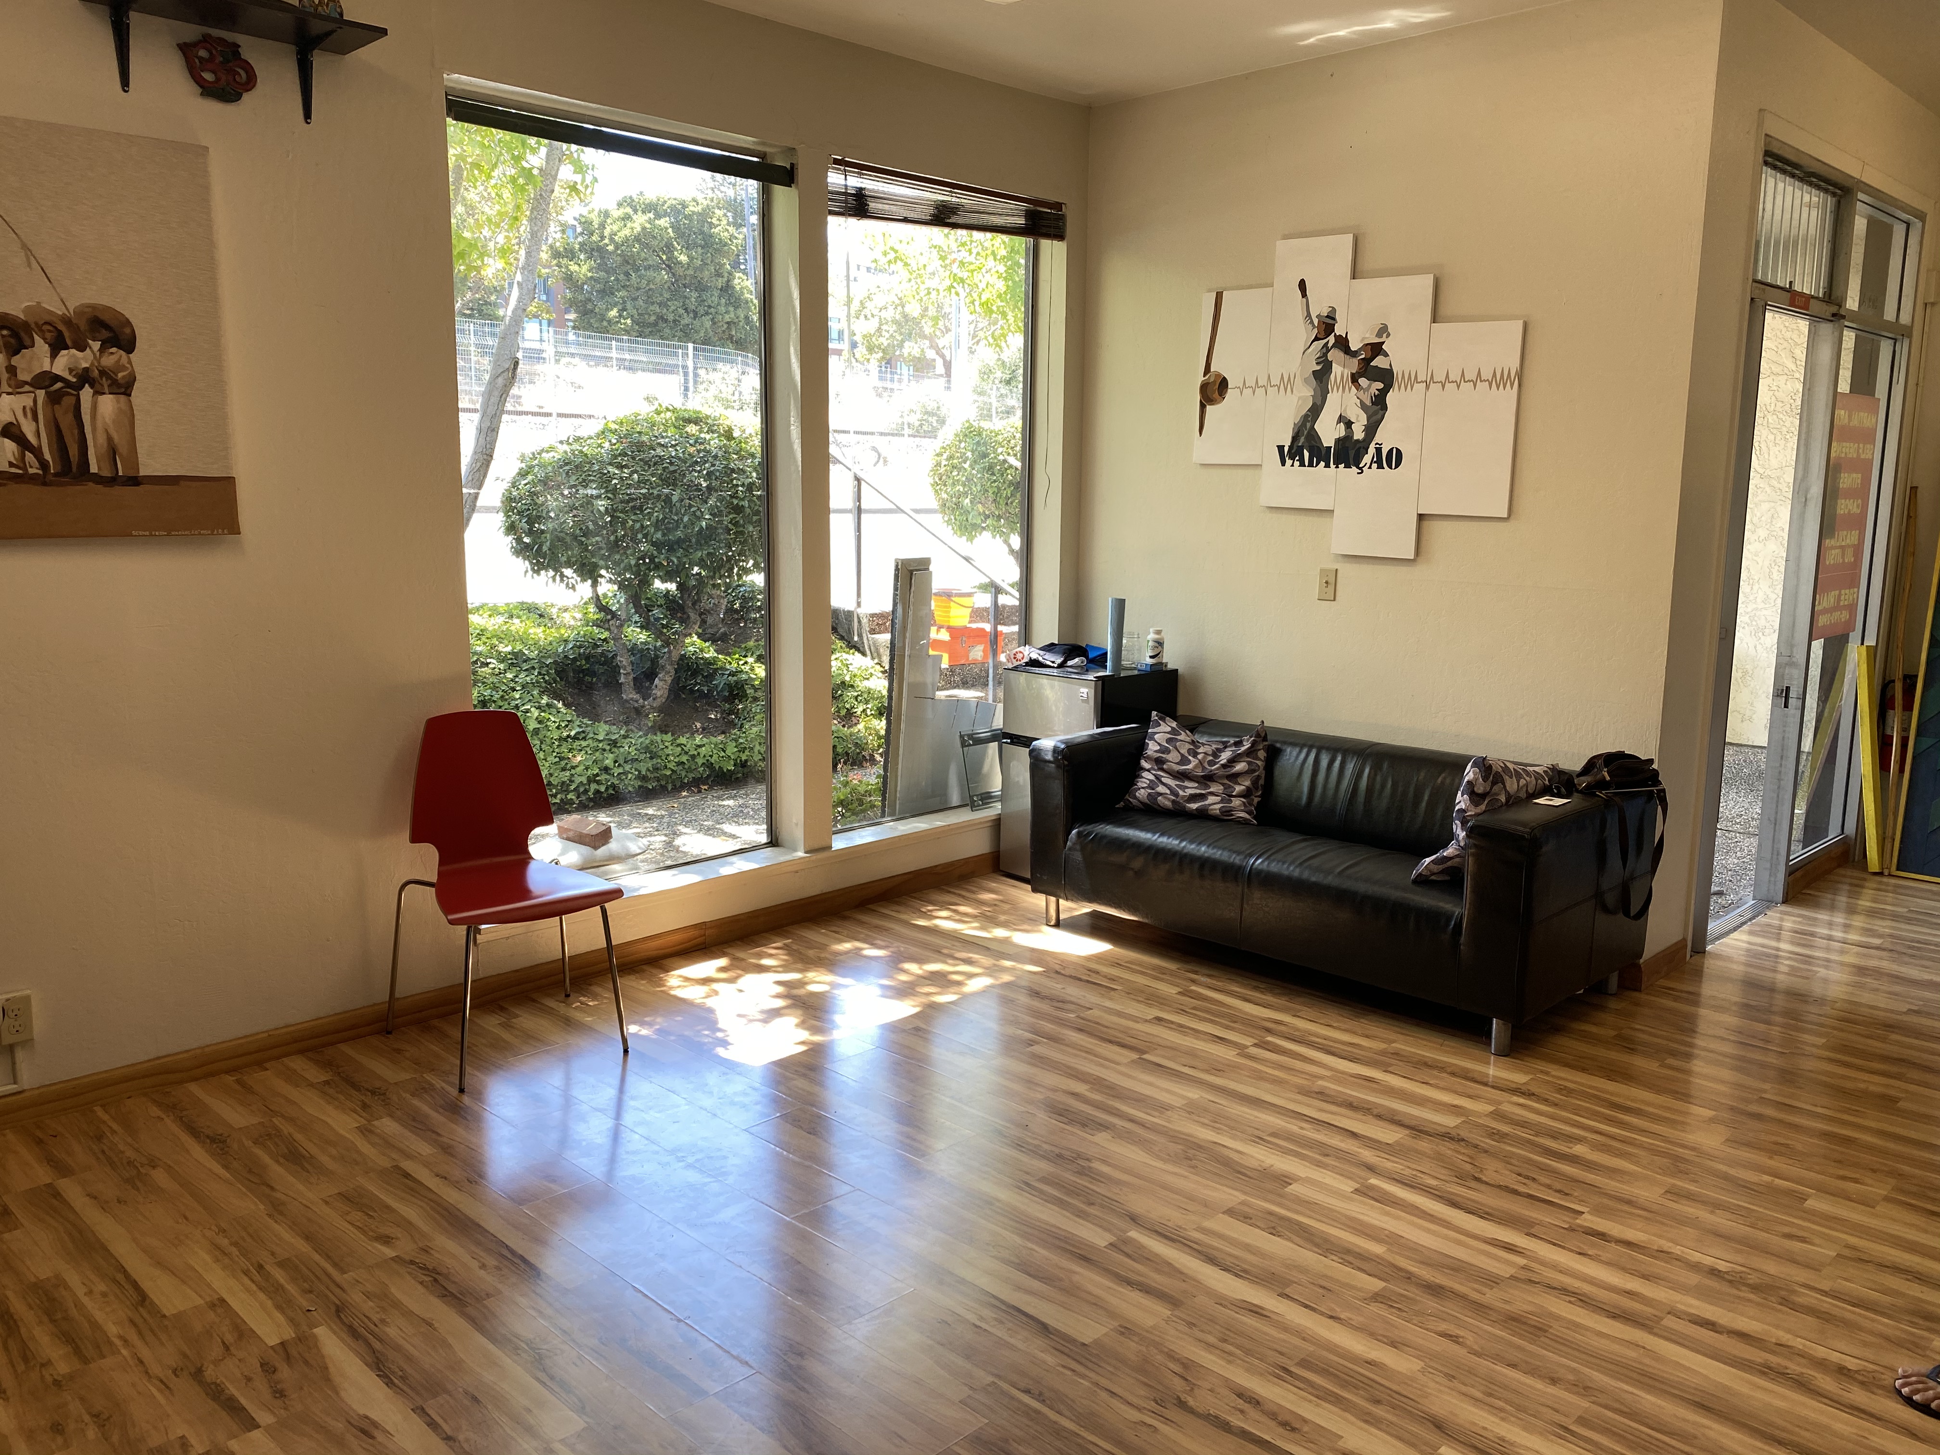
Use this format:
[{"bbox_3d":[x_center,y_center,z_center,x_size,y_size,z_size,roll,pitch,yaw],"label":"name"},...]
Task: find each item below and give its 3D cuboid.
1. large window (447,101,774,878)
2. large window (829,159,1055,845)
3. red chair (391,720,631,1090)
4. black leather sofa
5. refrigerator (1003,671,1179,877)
[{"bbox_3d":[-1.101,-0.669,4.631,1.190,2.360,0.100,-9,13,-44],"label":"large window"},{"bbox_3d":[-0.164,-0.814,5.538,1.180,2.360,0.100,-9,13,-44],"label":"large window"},{"bbox_3d":[-1.264,0.434,3.974,0.540,0.885,0.530,-7,12,-37],"label":"red chair"},{"bbox_3d":[1.151,0.434,4.789,0.860,0.660,1.790,-9,13,-44],"label":"black leather sofa"},{"bbox_3d":[0.472,0.175,5.767,0.500,0.830,0.480,-9,13,-44],"label":"refrigerator"}]

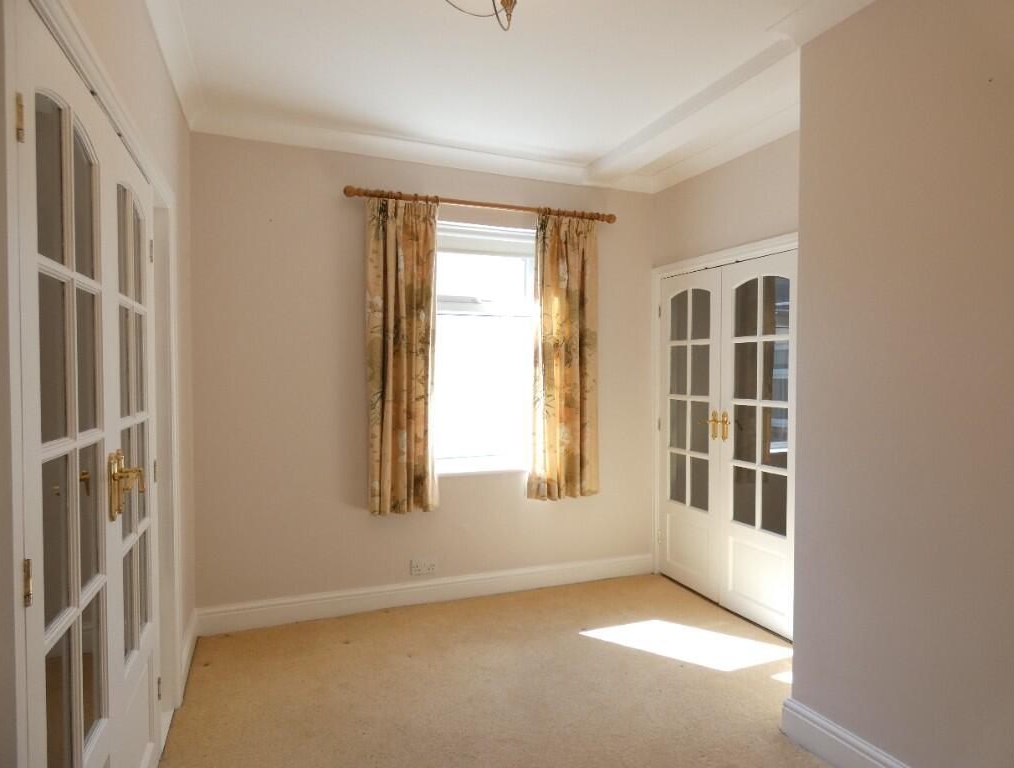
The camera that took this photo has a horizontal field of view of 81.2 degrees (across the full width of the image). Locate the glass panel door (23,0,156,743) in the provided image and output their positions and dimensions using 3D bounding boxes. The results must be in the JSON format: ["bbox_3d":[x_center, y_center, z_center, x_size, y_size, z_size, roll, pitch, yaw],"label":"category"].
[{"bbox_3d":[-1.038,0.328,1.522,0.045,1.985,1.167,0,1,-21],"label":"glass panel door"}]

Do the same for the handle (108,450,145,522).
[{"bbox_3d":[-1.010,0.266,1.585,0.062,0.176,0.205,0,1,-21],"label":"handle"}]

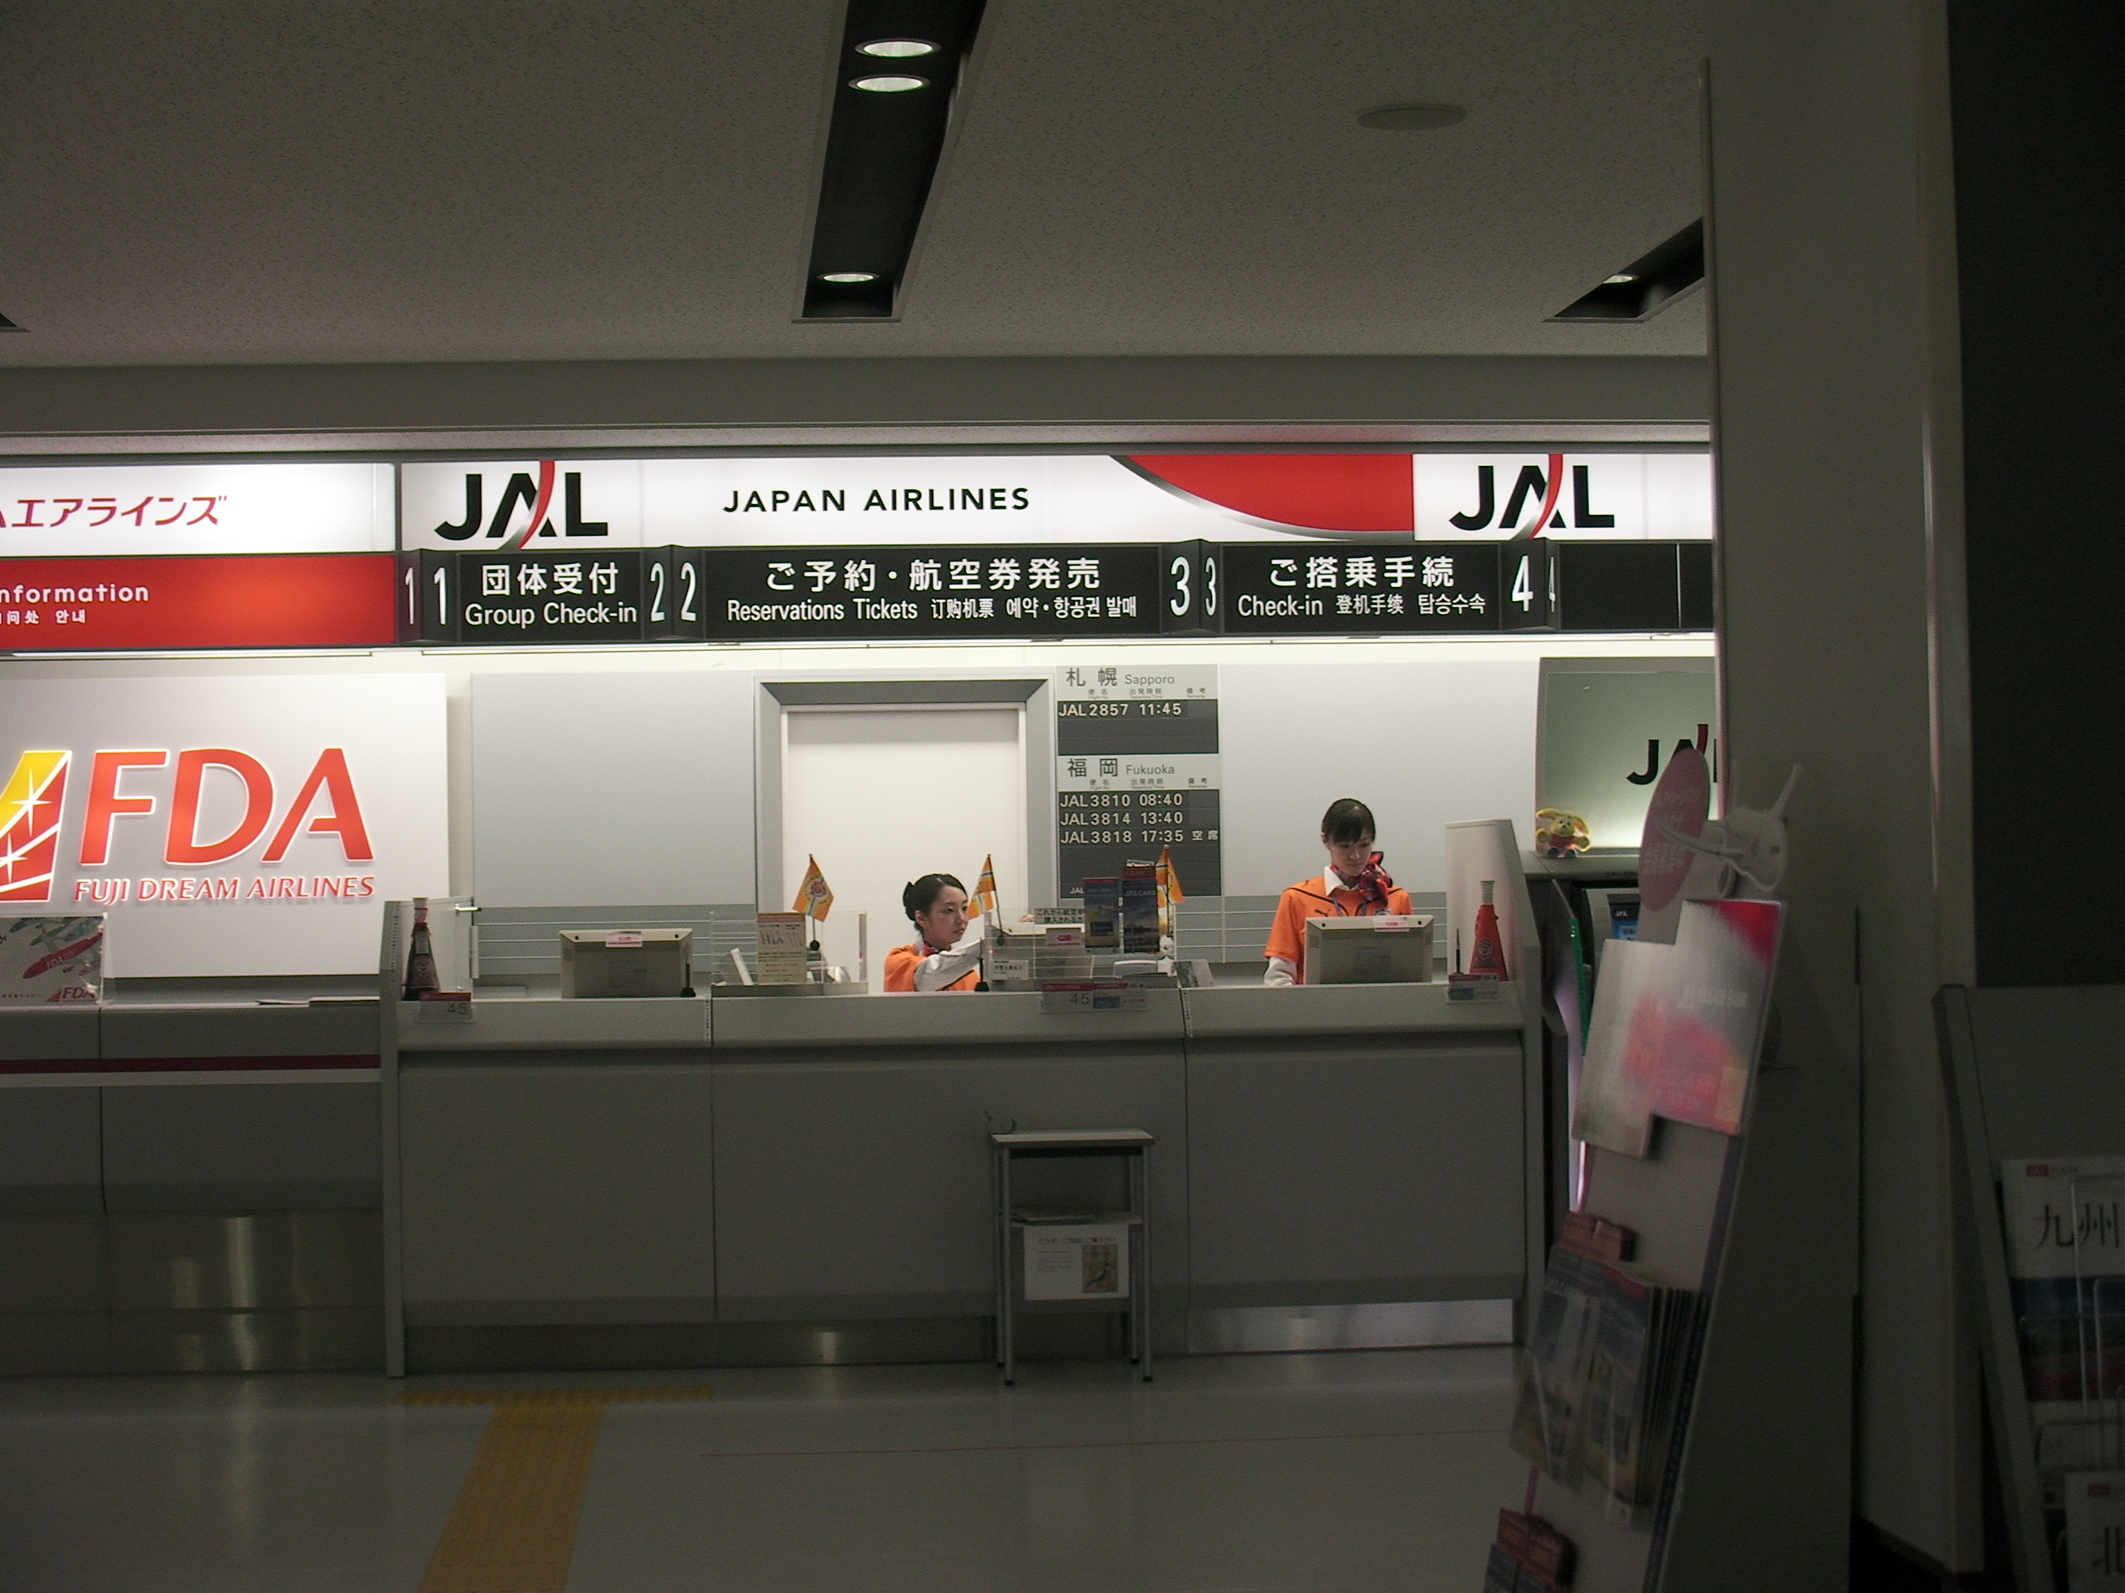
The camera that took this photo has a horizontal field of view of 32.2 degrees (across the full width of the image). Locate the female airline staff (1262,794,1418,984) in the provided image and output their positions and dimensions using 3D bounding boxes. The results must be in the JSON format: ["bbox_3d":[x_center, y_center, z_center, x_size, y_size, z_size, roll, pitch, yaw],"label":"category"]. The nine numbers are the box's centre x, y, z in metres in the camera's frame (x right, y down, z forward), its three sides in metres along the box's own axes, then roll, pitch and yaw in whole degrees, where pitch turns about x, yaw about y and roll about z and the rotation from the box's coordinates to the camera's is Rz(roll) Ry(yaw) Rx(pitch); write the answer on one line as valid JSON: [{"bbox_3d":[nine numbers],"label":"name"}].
[{"bbox_3d":[0.916,0.830,11.873,0.460,1.644,0.340,-1,-1,-12],"label":"female airline staff"}]

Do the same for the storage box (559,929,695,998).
[{"bbox_3d":[-1.329,0.575,11.220,0.405,0.340,0.180,-1,-1,-5],"label":"storage box"}]

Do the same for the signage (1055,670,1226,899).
[{"bbox_3d":[0.264,-0.053,13.029,0.585,0.831,0.070,-1,-1,-5],"label":"signage"}]

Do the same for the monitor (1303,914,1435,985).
[{"bbox_3d":[0.949,0.538,11.428,0.395,0.340,0.180,-1,-1,-5],"label":"monitor"}]

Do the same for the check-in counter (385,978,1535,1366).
[{"bbox_3d":[-0.297,1.125,11.147,3.370,1.080,0.850,-1,-1,-5],"label":"check-in counter"}]

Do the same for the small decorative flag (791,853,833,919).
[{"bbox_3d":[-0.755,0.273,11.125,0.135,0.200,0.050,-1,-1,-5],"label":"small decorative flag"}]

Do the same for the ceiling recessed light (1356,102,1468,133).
[{"bbox_3d":[0.688,-1.342,7.280,0.215,0.020,0.215,-1,-1,-5],"label":"ceiling recessed light"}]

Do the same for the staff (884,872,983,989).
[{"bbox_3d":[-0.388,0.960,11.753,0.380,1.426,0.410,-1,-1,36],"label":"staff"}]

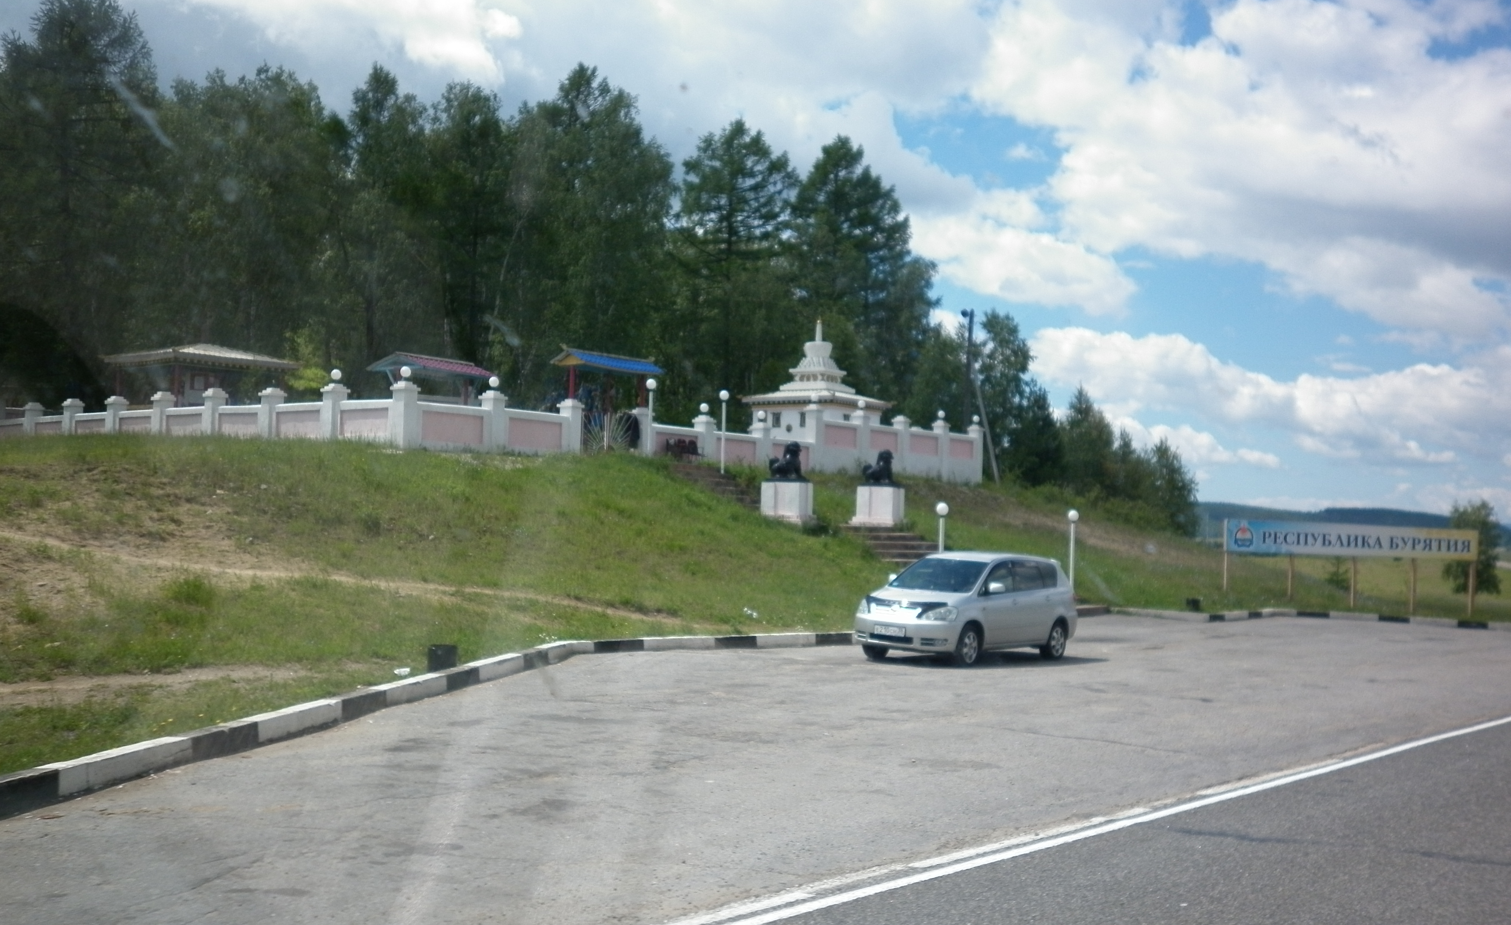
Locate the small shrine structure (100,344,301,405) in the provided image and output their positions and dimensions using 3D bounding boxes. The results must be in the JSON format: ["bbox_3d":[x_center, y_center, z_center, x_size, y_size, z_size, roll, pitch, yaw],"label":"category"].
[{"bbox_3d":[-18.500,-2.119,52.446,4.500,3.639,4.600,0,-3,40],"label":"small shrine structure"}]

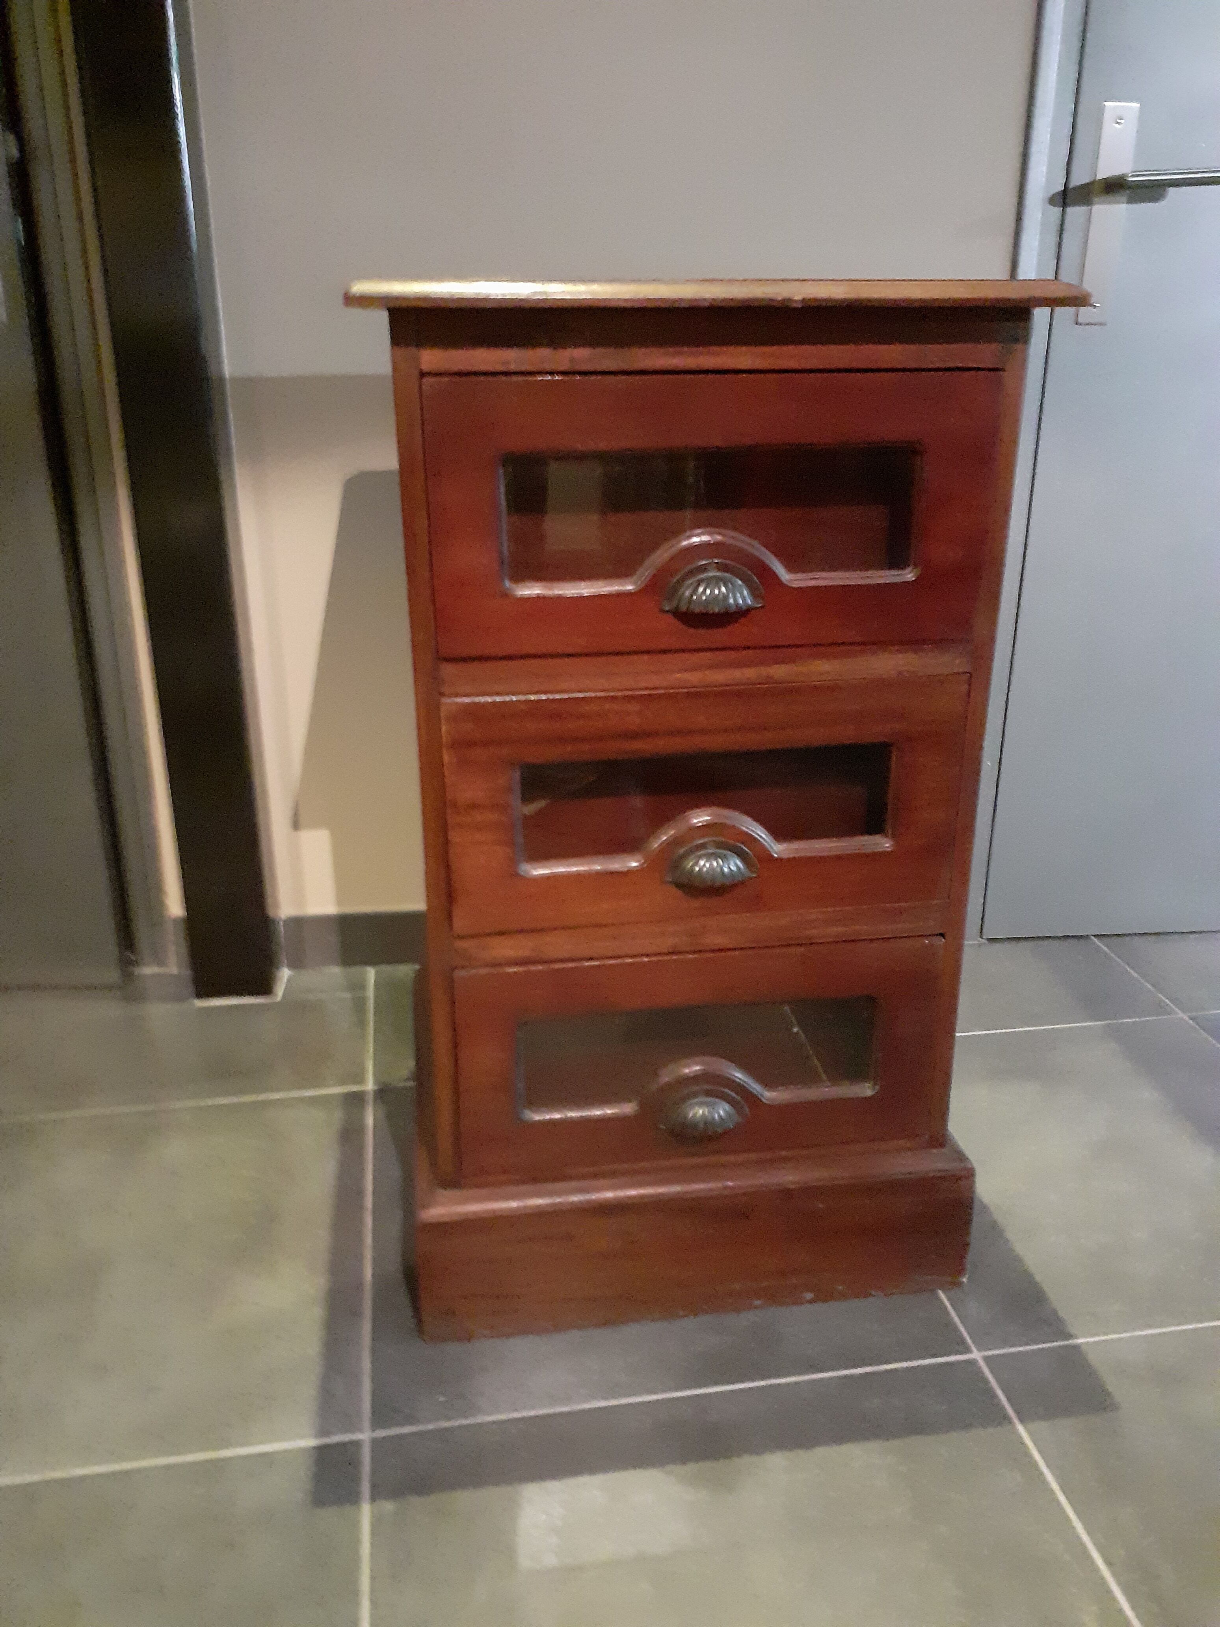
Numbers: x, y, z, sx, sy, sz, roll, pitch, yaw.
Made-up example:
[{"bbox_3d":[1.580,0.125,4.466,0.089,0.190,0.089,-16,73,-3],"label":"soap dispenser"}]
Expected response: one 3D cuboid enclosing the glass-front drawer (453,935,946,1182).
[{"bbox_3d":[0.061,0.163,1.197,0.414,0.201,0.280,-3,20,-8],"label":"glass-front drawer"}]

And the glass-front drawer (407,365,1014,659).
[{"bbox_3d":[0.059,-0.260,1.043,0.414,0.198,0.280,-3,20,-8],"label":"glass-front drawer"}]

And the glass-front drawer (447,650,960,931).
[{"bbox_3d":[0.060,-0.050,1.119,0.414,0.196,0.280,-3,20,-8],"label":"glass-front drawer"}]

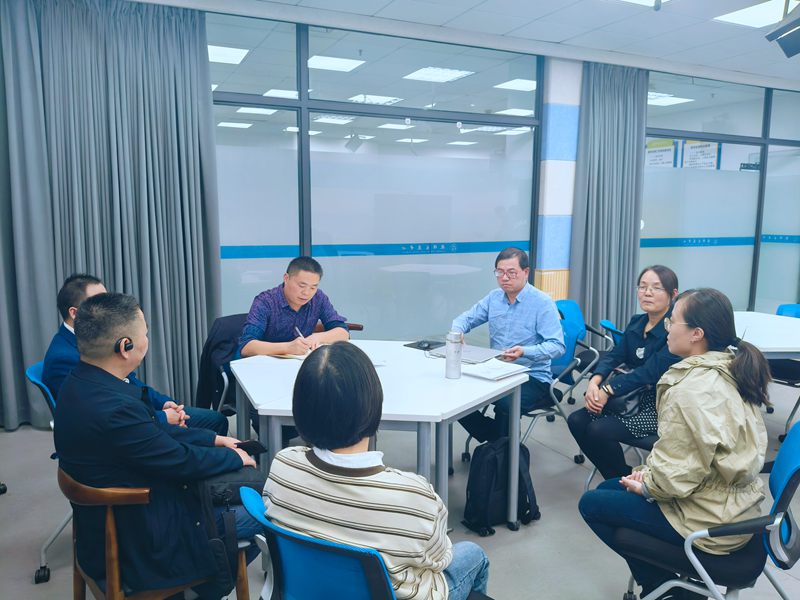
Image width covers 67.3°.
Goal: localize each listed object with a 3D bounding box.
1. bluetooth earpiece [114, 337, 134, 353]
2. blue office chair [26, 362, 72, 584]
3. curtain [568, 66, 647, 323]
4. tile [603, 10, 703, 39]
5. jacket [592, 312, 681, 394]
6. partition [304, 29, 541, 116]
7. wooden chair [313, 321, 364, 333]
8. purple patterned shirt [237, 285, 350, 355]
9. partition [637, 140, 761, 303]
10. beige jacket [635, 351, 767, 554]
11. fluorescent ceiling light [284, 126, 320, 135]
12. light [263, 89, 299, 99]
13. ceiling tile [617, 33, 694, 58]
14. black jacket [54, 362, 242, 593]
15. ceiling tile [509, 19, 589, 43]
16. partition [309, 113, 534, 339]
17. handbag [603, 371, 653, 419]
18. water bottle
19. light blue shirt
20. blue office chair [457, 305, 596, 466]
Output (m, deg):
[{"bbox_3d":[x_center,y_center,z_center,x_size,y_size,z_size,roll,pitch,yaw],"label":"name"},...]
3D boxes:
[{"bbox_3d":[-0.747,0.121,1.630,0.030,0.045,0.055,7,11,36],"label":"bluetooth earpiece"},{"bbox_3d":[-1.293,0.699,2.758,0.580,0.840,0.580,-3,9,-23],"label":"blue office chair"},{"bbox_3d":[2.111,-0.839,6.046,0.940,2.900,0.160,-3,10,-24],"label":"curtain"},{"bbox_3d":[2.029,-2.218,4.810,0.600,0.020,0.600,-3,10,-24],"label":"tile"},{"bbox_3d":[1.229,0.308,3.030,0.420,0.560,0.460,-5,10,-33],"label":"jacket"},{"bbox_3d":[0.276,-1.947,5.221,2.180,0.600,0.050,-3,9,-23],"label":"partition"},{"bbox_3d":[-0.535,0.548,4.216,0.530,0.740,0.580,7,11,41],"label":"wooden chair"},{"bbox_3d":[-0.646,0.188,3.543,0.560,0.560,0.420,-5,10,-35],"label":"purple patterned shirt"},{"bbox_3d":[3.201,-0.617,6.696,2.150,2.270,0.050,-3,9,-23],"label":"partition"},{"bbox_3d":[0.998,0.479,2.023,0.460,0.630,0.480,5,10,25],"label":"beige jacket"},{"bbox_3d":[-1.954,-3.357,11.907,0.600,0.060,0.600,-3,10,-24],"label":"fluorescent ceiling light"},{"bbox_3d":[-1.462,-2.746,8.006,0.600,0.060,0.600,-3,10,-24],"label":"light"},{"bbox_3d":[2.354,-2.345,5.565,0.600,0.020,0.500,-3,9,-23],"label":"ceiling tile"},{"bbox_3d":[-0.734,0.485,1.786,0.500,0.620,0.560,8,11,39],"label":"black jacket"},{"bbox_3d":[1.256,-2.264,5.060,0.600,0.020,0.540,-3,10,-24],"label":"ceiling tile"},{"bbox_3d":[0.261,-0.451,5.426,2.160,2.270,0.050,-3,9,-23],"label":"partition"},{"bbox_3d":[1.147,0.469,2.992,0.120,0.190,0.260,-5,10,-33],"label":"handbag"},{"bbox_3d":[0.243,0.249,2.825,0.071,0.225,0.071,-3,9,-23],"label":"water bottle"},{"bbox_3d":[0.614,0.185,3.430,0.640,0.570,0.420,9,12,42],"label":"light blue shirt"},{"bbox_3d":[0.793,0.531,3.760,0.580,0.910,0.600,9,12,43],"label":"blue office chair"}]

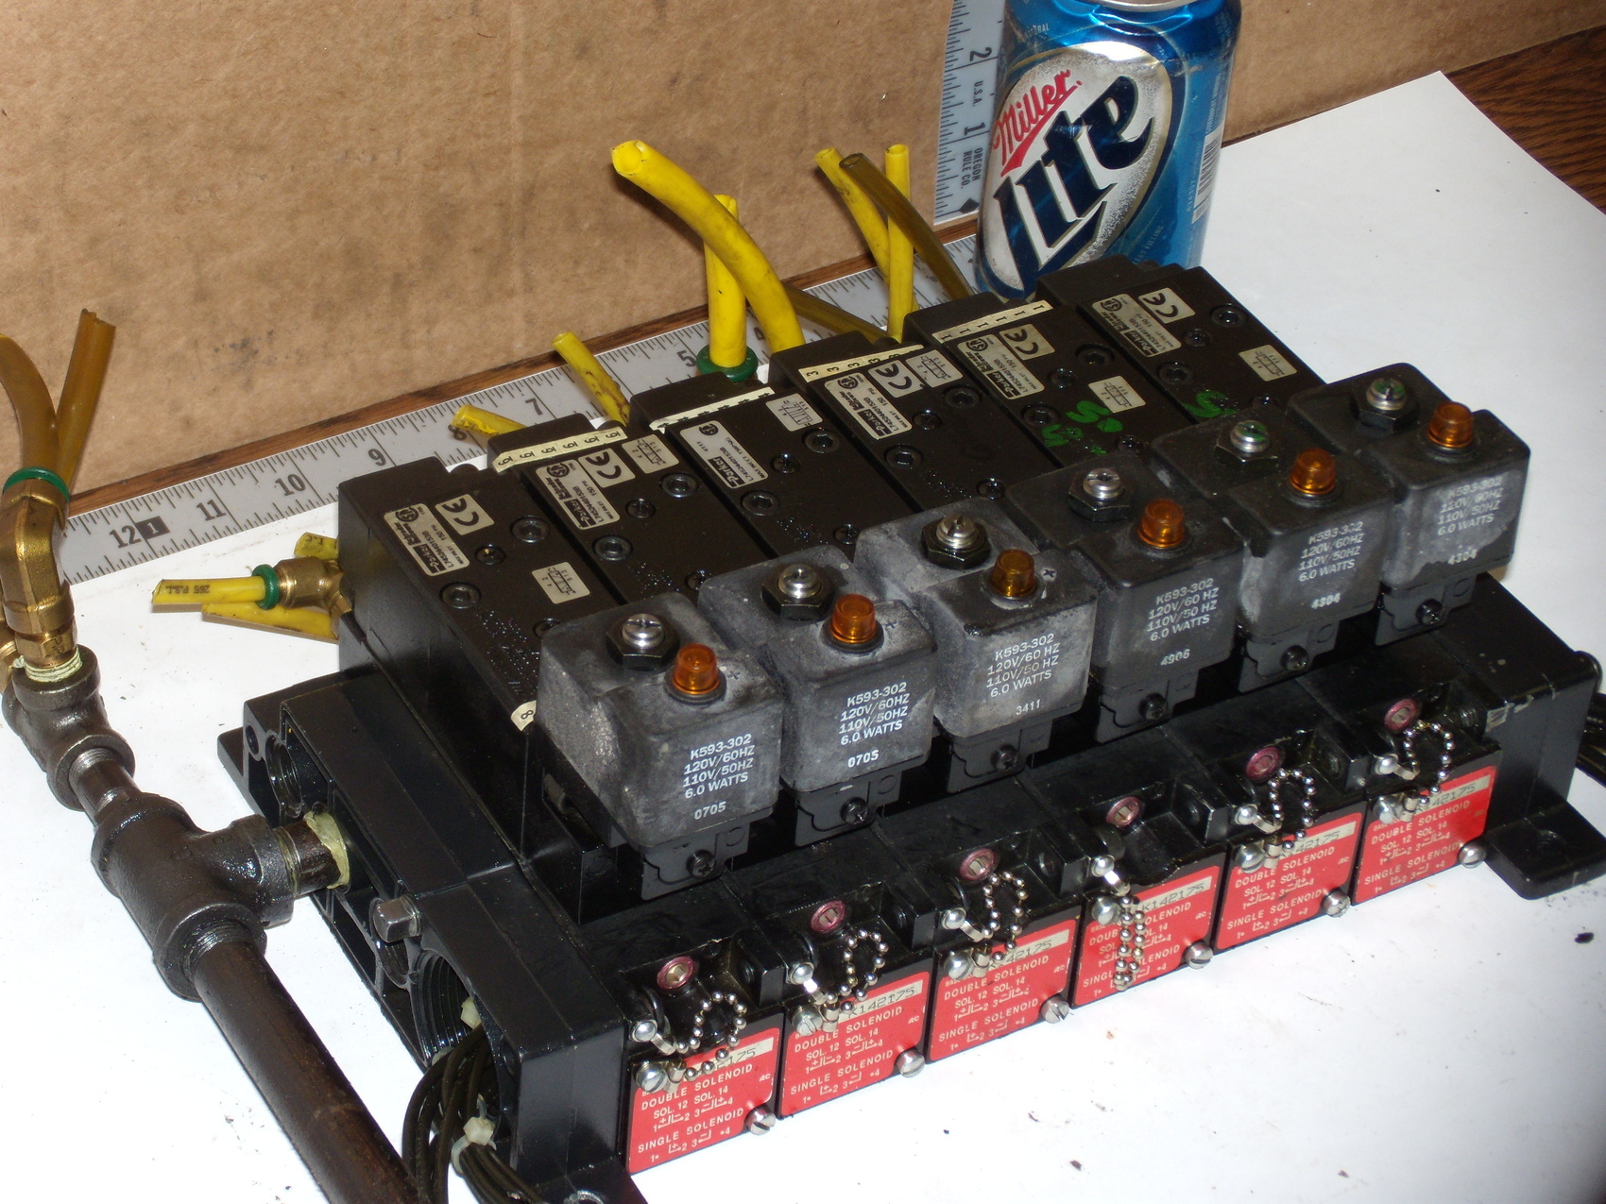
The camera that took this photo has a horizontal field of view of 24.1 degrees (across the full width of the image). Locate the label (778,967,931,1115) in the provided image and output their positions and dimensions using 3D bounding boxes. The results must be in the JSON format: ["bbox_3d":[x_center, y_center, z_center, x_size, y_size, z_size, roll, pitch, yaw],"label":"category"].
[{"bbox_3d":[0.012,0.104,0.882,0.037,0.033,0.001,-18,44,-23],"label":"label"}]

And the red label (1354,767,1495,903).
[{"bbox_3d":[0.159,0.059,0.960,0.039,0.032,0.001,-18,46,-22],"label":"red label"}]

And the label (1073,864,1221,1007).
[{"bbox_3d":[0.086,0.083,0.928,0.039,0.032,0.001,-18,46,-22],"label":"label"}]

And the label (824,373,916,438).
[{"bbox_3d":[0.017,-0.051,0.979,0.011,0.001,0.027,-19,45,-23],"label":"label"}]

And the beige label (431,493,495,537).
[{"bbox_3d":[-0.084,-0.022,0.940,0.010,0.001,0.014,-22,46,-26],"label":"beige label"}]

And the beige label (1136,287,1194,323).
[{"bbox_3d":[0.097,-0.079,0.997,0.010,0.001,0.013,-19,45,-24],"label":"beige label"}]

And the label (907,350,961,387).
[{"bbox_3d":[0.035,-0.062,0.986,0.010,0.001,0.013,-19,46,-23],"label":"label"}]

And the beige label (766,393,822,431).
[{"bbox_3d":[-0.002,-0.049,0.970,0.010,0.001,0.013,-18,46,-23],"label":"beige label"}]

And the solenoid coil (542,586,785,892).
[{"bbox_3d":[-0.033,0.031,0.871,0.036,0.057,0.049,-18,44,-22],"label":"solenoid coil"}]

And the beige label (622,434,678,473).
[{"bbox_3d":[-0.038,-0.037,0.939,0.009,0.001,0.013,-20,45,-25],"label":"beige label"}]

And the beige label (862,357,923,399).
[{"bbox_3d":[0.024,-0.057,0.967,0.009,0.001,0.013,-19,45,-24],"label":"beige label"}]

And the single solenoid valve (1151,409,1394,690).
[{"bbox_3d":[0.113,-0.016,0.932,0.036,0.057,0.049,-18,44,-22],"label":"single solenoid valve"}]

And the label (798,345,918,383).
[{"bbox_3d":[0.016,-0.063,0.996,0.034,0.001,0.005,-13,43,-17],"label":"label"}]

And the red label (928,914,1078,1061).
[{"bbox_3d":[0.049,0.094,0.914,0.038,0.031,0.001,-18,44,-22],"label":"red label"}]

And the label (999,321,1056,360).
[{"bbox_3d":[0.060,-0.069,0.997,0.009,0.001,0.013,-17,45,-22],"label":"label"}]

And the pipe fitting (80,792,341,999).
[{"bbox_3d":[-0.141,0.069,0.925,0.054,0.028,0.049,-20,47,-24],"label":"pipe fitting"}]

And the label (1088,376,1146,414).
[{"bbox_3d":[0.083,-0.054,0.985,0.010,0.001,0.013,-17,44,-21],"label":"label"}]

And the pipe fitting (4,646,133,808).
[{"bbox_3d":[-0.189,0.030,0.960,0.024,0.031,0.037,-20,47,-24],"label":"pipe fitting"}]

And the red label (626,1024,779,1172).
[{"bbox_3d":[-0.023,0.115,0.866,0.037,0.033,0.001,-18,44,-23],"label":"red label"}]

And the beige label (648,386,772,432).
[{"bbox_3d":[-0.023,-0.049,0.955,0.034,0.001,0.004,-19,45,-24],"label":"beige label"}]

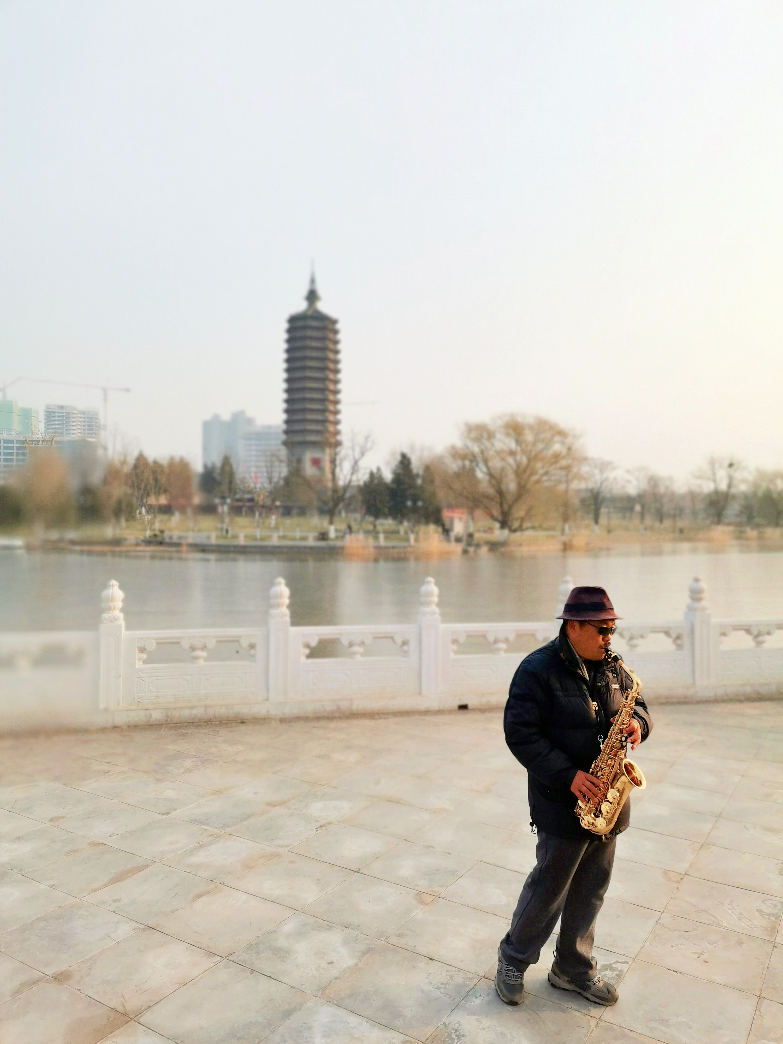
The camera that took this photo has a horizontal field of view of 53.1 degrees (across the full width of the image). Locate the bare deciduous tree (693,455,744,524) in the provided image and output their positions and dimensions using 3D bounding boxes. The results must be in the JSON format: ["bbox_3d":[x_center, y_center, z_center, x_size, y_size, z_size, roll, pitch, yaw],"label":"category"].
[{"bbox_3d":[54.155,-5.071,130.000,8.400,11.899,8.000,0,0,0],"label":"bare deciduous tree"}]

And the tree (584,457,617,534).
[{"bbox_3d":[31.891,-4.119,120.000,5.300,11.358,5.300,0,0,0],"label":"tree"}]

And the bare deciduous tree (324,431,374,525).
[{"bbox_3d":[-4.965,-4.160,86.000,5.800,11.450,5.500,0,0,0],"label":"bare deciduous tree"}]

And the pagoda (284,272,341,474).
[{"bbox_3d":[-18.052,-31.382,178.000,12.800,55.544,12.800,0,0,-14],"label":"pagoda"}]

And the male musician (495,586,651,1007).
[{"bbox_3d":[0.749,1.112,3.220,0.600,1.691,0.520,0,0,-38],"label":"male musician"}]

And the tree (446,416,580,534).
[{"bbox_3d":[12.399,-4.618,80.000,13.700,12.815,12.500,0,0,0],"label":"tree"}]

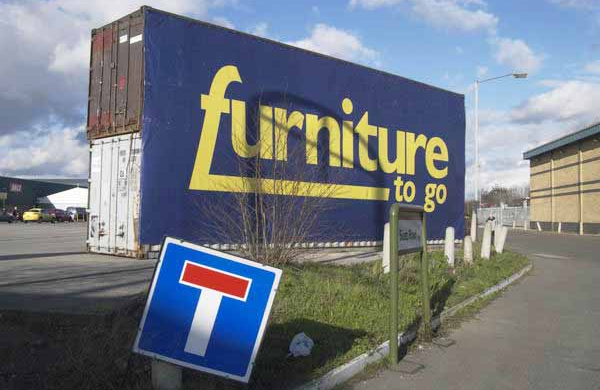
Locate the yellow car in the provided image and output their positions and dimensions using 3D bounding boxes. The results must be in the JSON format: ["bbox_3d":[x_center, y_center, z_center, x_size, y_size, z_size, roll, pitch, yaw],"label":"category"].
[{"bbox_3d":[-27.015,2.174,62.000,1.740,1.460,4.250,0,-2,-2],"label":"yellow car"}]

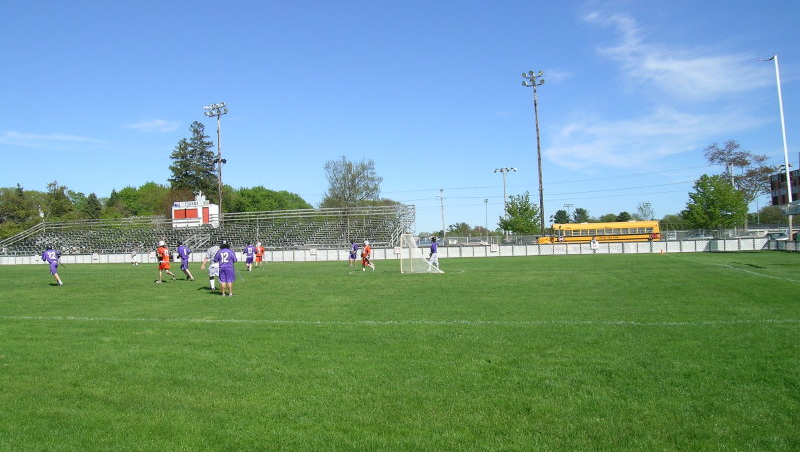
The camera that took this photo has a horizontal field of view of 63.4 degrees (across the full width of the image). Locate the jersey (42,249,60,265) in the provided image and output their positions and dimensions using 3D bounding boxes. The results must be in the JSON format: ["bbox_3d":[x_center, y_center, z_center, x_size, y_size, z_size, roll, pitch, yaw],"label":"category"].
[{"bbox_3d":[-15.350,1.330,28.500,0.720,0.660,0.450,-1,-2,-30],"label":"jersey"}]

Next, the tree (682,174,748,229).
[{"bbox_3d":[37.900,-1.800,77.500,7.900,8.500,7.500,-3,-1,26],"label":"tree"}]

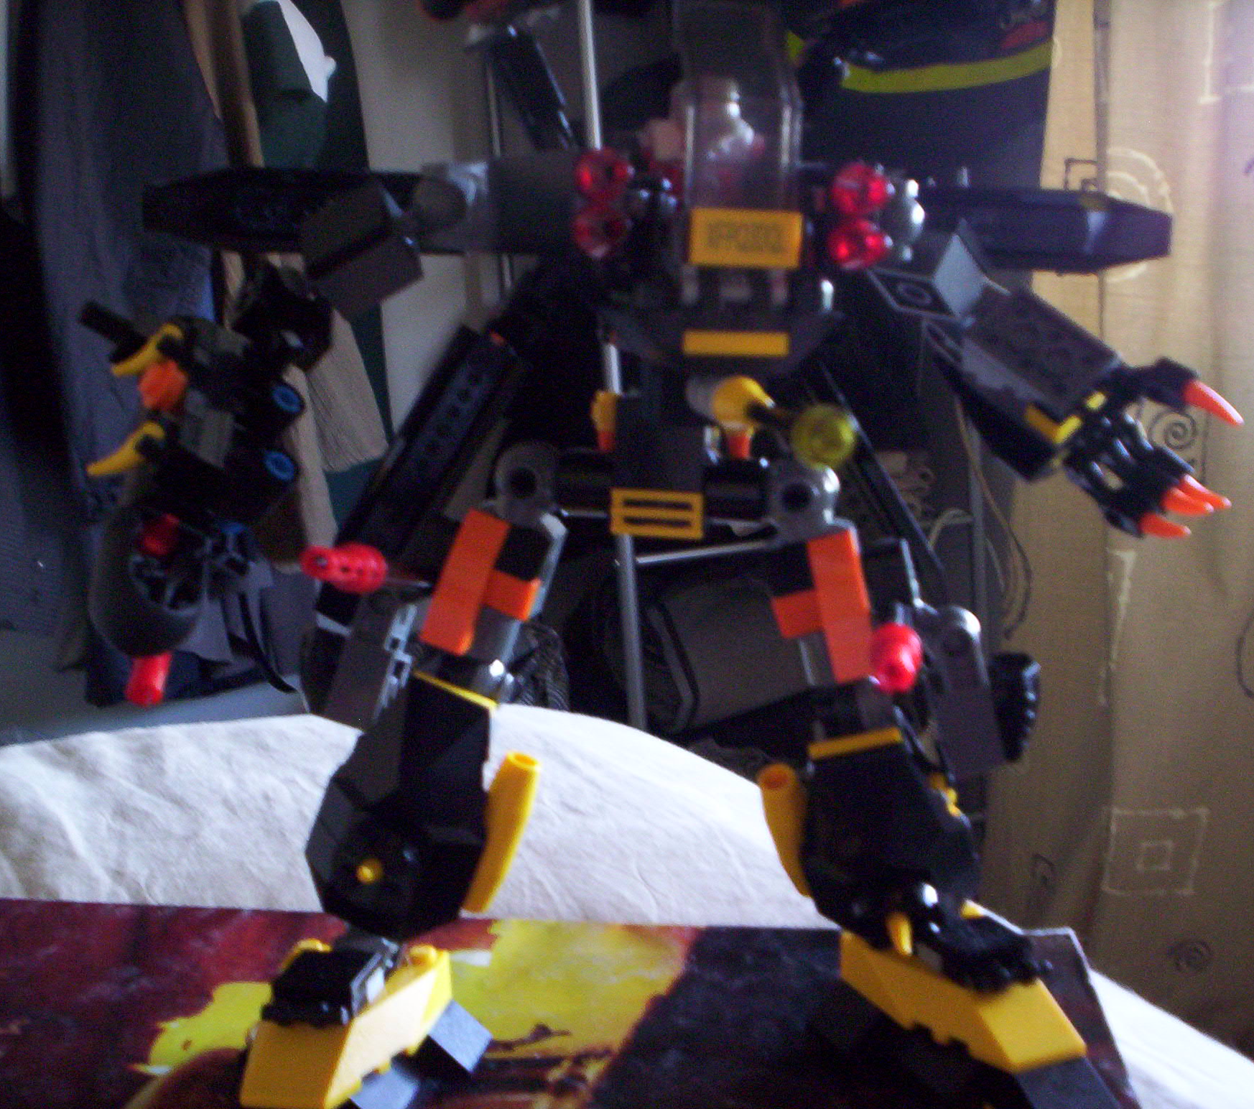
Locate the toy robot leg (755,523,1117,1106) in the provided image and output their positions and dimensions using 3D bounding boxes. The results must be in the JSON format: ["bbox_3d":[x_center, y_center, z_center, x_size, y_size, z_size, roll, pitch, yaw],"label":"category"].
[{"bbox_3d":[0.051,0.046,0.285,0.051,0.110,0.045,-13,13,-17],"label":"toy robot leg"}]

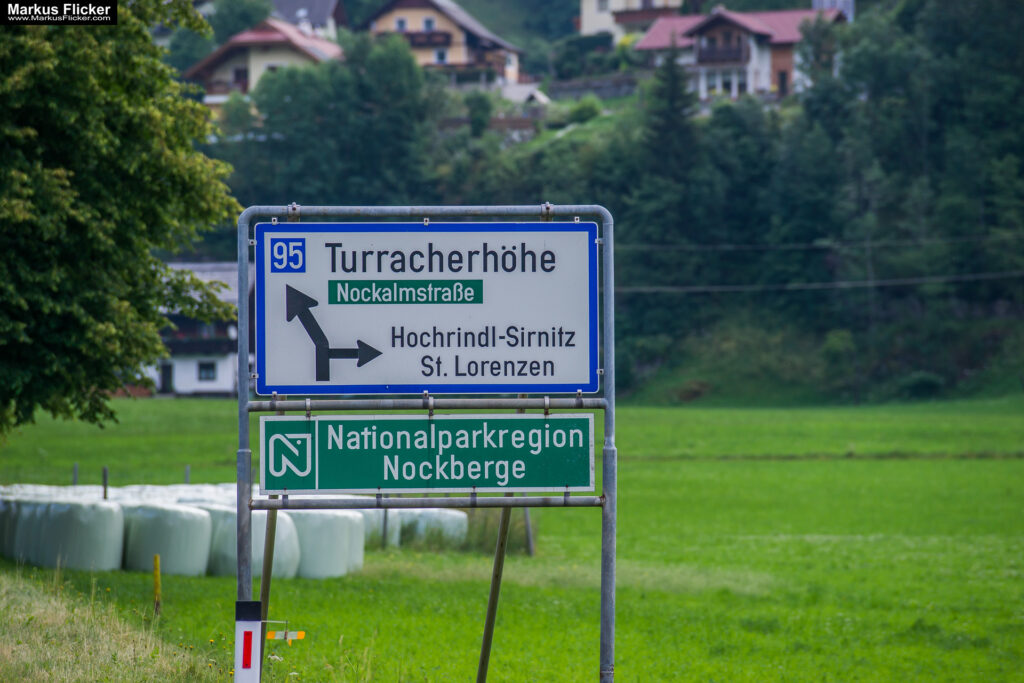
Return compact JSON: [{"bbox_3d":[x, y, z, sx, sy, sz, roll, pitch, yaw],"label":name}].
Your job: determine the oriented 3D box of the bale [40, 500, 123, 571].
[{"bbox_3d":[-6.644,3.026,87.600,1.350,1.100,1.350,0,0,0],"label":"bale"}]

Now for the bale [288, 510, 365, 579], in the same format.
[{"bbox_3d":[-2.982,3.177,88.600,1.350,1.100,1.350,0,0,0],"label":"bale"}]

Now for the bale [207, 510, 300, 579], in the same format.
[{"bbox_3d":[-3.949,3.141,87.600,1.350,1.100,1.350,0,0,0],"label":"bale"}]

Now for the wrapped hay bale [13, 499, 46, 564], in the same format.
[{"bbox_3d":[-7.204,3.049,89.200,1.350,1.100,1.350,0,0,0],"label":"wrapped hay bale"}]

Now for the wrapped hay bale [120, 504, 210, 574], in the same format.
[{"bbox_3d":[-5.304,3.087,87.600,1.350,1.100,1.350,0,0,0],"label":"wrapped hay bale"}]

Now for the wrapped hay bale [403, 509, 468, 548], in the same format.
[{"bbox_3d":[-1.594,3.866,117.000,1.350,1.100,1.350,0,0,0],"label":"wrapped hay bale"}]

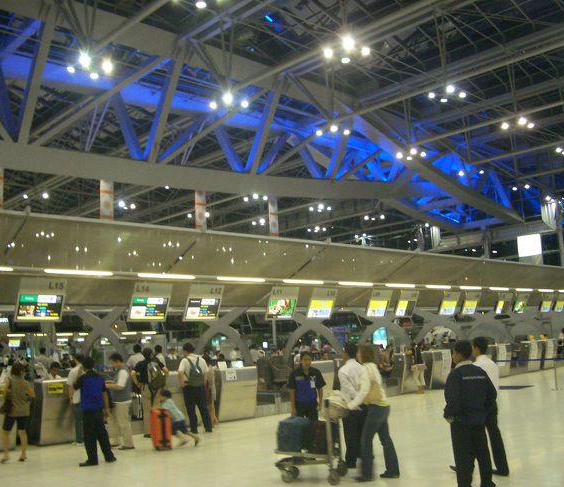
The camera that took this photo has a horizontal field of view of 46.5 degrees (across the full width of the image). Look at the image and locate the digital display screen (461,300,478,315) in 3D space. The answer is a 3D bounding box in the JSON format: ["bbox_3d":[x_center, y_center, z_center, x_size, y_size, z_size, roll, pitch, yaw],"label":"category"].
[{"bbox_3d":[7.006,2.398,24.523,0.980,0.560,0.100,5,8,-43],"label":"digital display screen"}]

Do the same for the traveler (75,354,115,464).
[{"bbox_3d":[-2.759,2.478,9.718,0.550,1.640,0.420,1,-9,-25],"label":"traveler"}]

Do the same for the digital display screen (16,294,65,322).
[{"bbox_3d":[-4.851,1.286,13.196,0.980,0.560,0.100,5,8,-43],"label":"digital display screen"}]

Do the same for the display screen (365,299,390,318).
[{"bbox_3d":[3.131,2.107,21.201,0.970,0.580,0.120,5,11,-43],"label":"display screen"}]

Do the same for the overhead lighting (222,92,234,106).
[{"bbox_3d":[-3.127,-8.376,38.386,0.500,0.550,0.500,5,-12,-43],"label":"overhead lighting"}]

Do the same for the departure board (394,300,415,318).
[{"bbox_3d":[4.190,2.209,22.220,0.970,0.570,0.120,5,11,-43],"label":"departure board"}]

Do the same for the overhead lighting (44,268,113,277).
[{"bbox_3d":[-4.038,0.583,13.107,1.490,0.100,0.120,5,-12,-43],"label":"overhead lighting"}]

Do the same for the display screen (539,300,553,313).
[{"bbox_3d":[12.114,2.922,30.058,0.970,0.570,0.120,5,11,-43],"label":"display screen"}]

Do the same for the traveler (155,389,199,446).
[{"bbox_3d":[-1.806,3.025,11.427,0.620,1.000,0.400,1,-9,-22],"label":"traveler"}]

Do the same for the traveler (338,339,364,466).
[{"bbox_3d":[0.950,2.215,8.982,0.500,1.720,0.520,-8,-10,32],"label":"traveler"}]

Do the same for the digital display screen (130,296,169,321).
[{"bbox_3d":[-2.919,1.438,14.472,0.910,0.520,0.100,5,8,-43],"label":"digital display screen"}]

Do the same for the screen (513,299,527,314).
[{"bbox_3d":[9.515,2.533,26.212,0.950,0.570,0.130,5,12,-43],"label":"screen"}]

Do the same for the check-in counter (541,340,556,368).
[{"bbox_3d":[10.395,4.363,25.870,1.030,1.150,0.720,5,-11,-43],"label":"check-in counter"}]

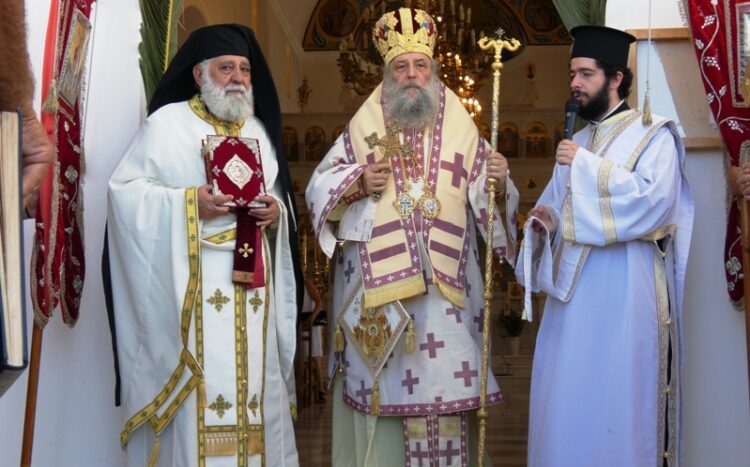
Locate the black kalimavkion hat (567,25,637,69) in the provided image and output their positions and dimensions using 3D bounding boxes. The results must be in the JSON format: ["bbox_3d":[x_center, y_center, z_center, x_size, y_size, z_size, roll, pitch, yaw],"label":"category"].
[{"bbox_3d":[0.769,-0.630,4.030,0.228,0.125,0.228,7,-6,1],"label":"black kalimavkion hat"}]

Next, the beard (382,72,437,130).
[{"bbox_3d":[0.123,-0.458,4.120,0.190,0.195,0.140,0,-5,-1],"label":"beard"}]

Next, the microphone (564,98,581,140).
[{"bbox_3d":[0.646,-0.348,3.950,0.050,0.200,0.050,12,-7,-31],"label":"microphone"}]

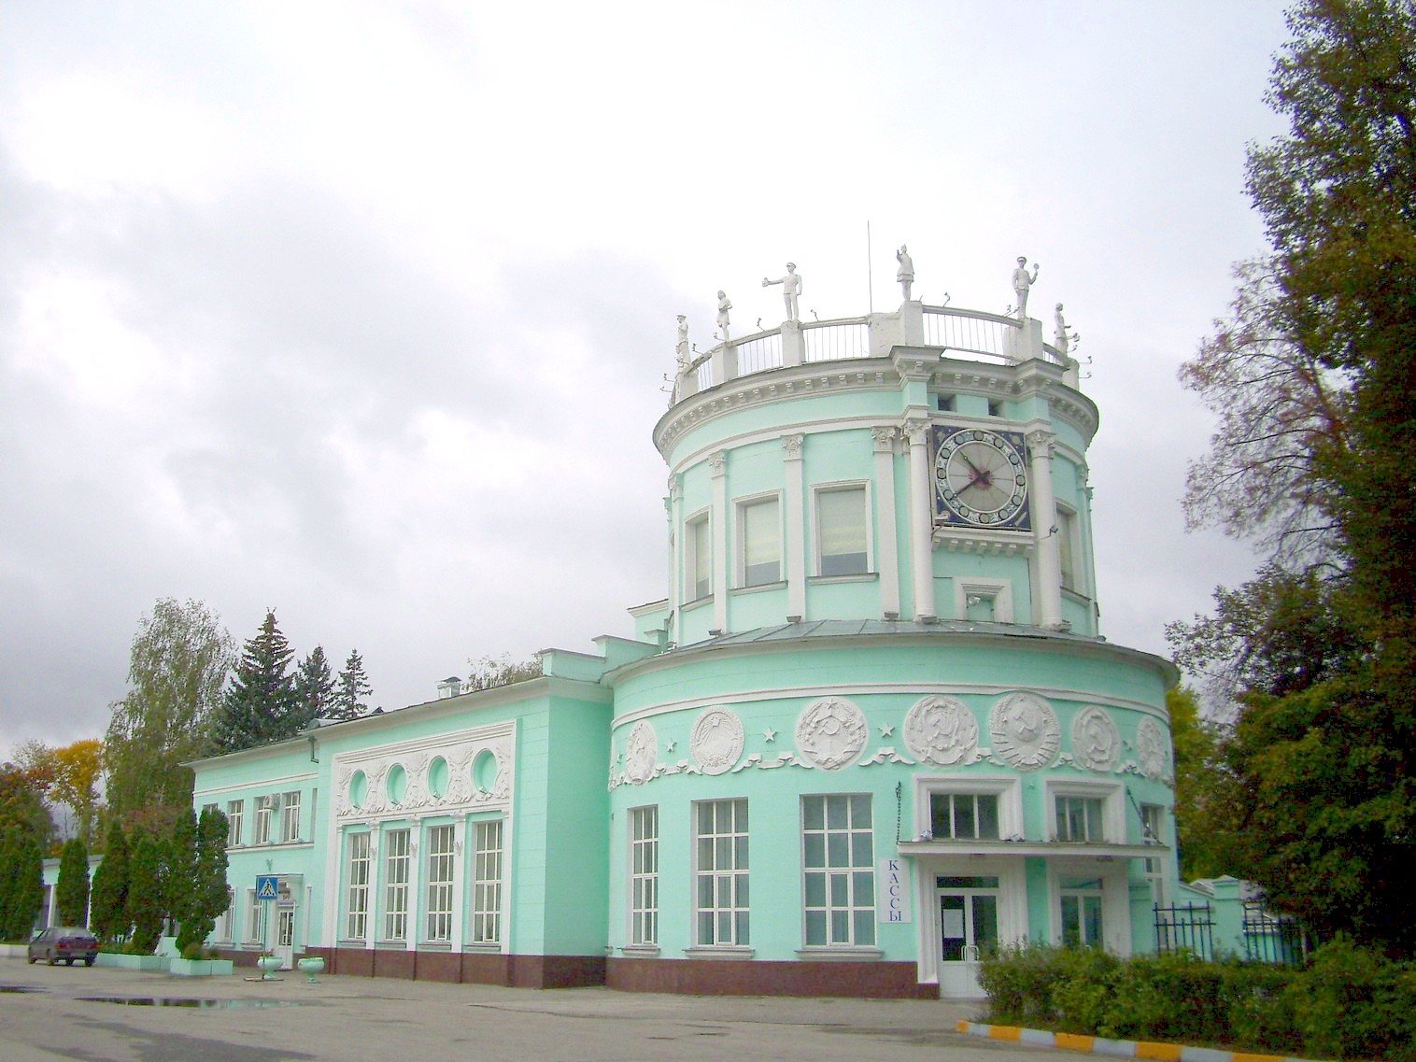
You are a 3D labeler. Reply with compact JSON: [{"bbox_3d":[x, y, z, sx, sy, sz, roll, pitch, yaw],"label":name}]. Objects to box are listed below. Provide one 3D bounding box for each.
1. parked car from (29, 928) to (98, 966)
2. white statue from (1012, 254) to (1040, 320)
[{"bbox_3d":[-24.672,15.847,53.109,1.680,1.410,4.280,12,-19,-37],"label":"parked car"},{"bbox_3d":[8.611,-6.609,37.852,0.780,1.950,0.500,7,-17,-24],"label":"white statue"}]

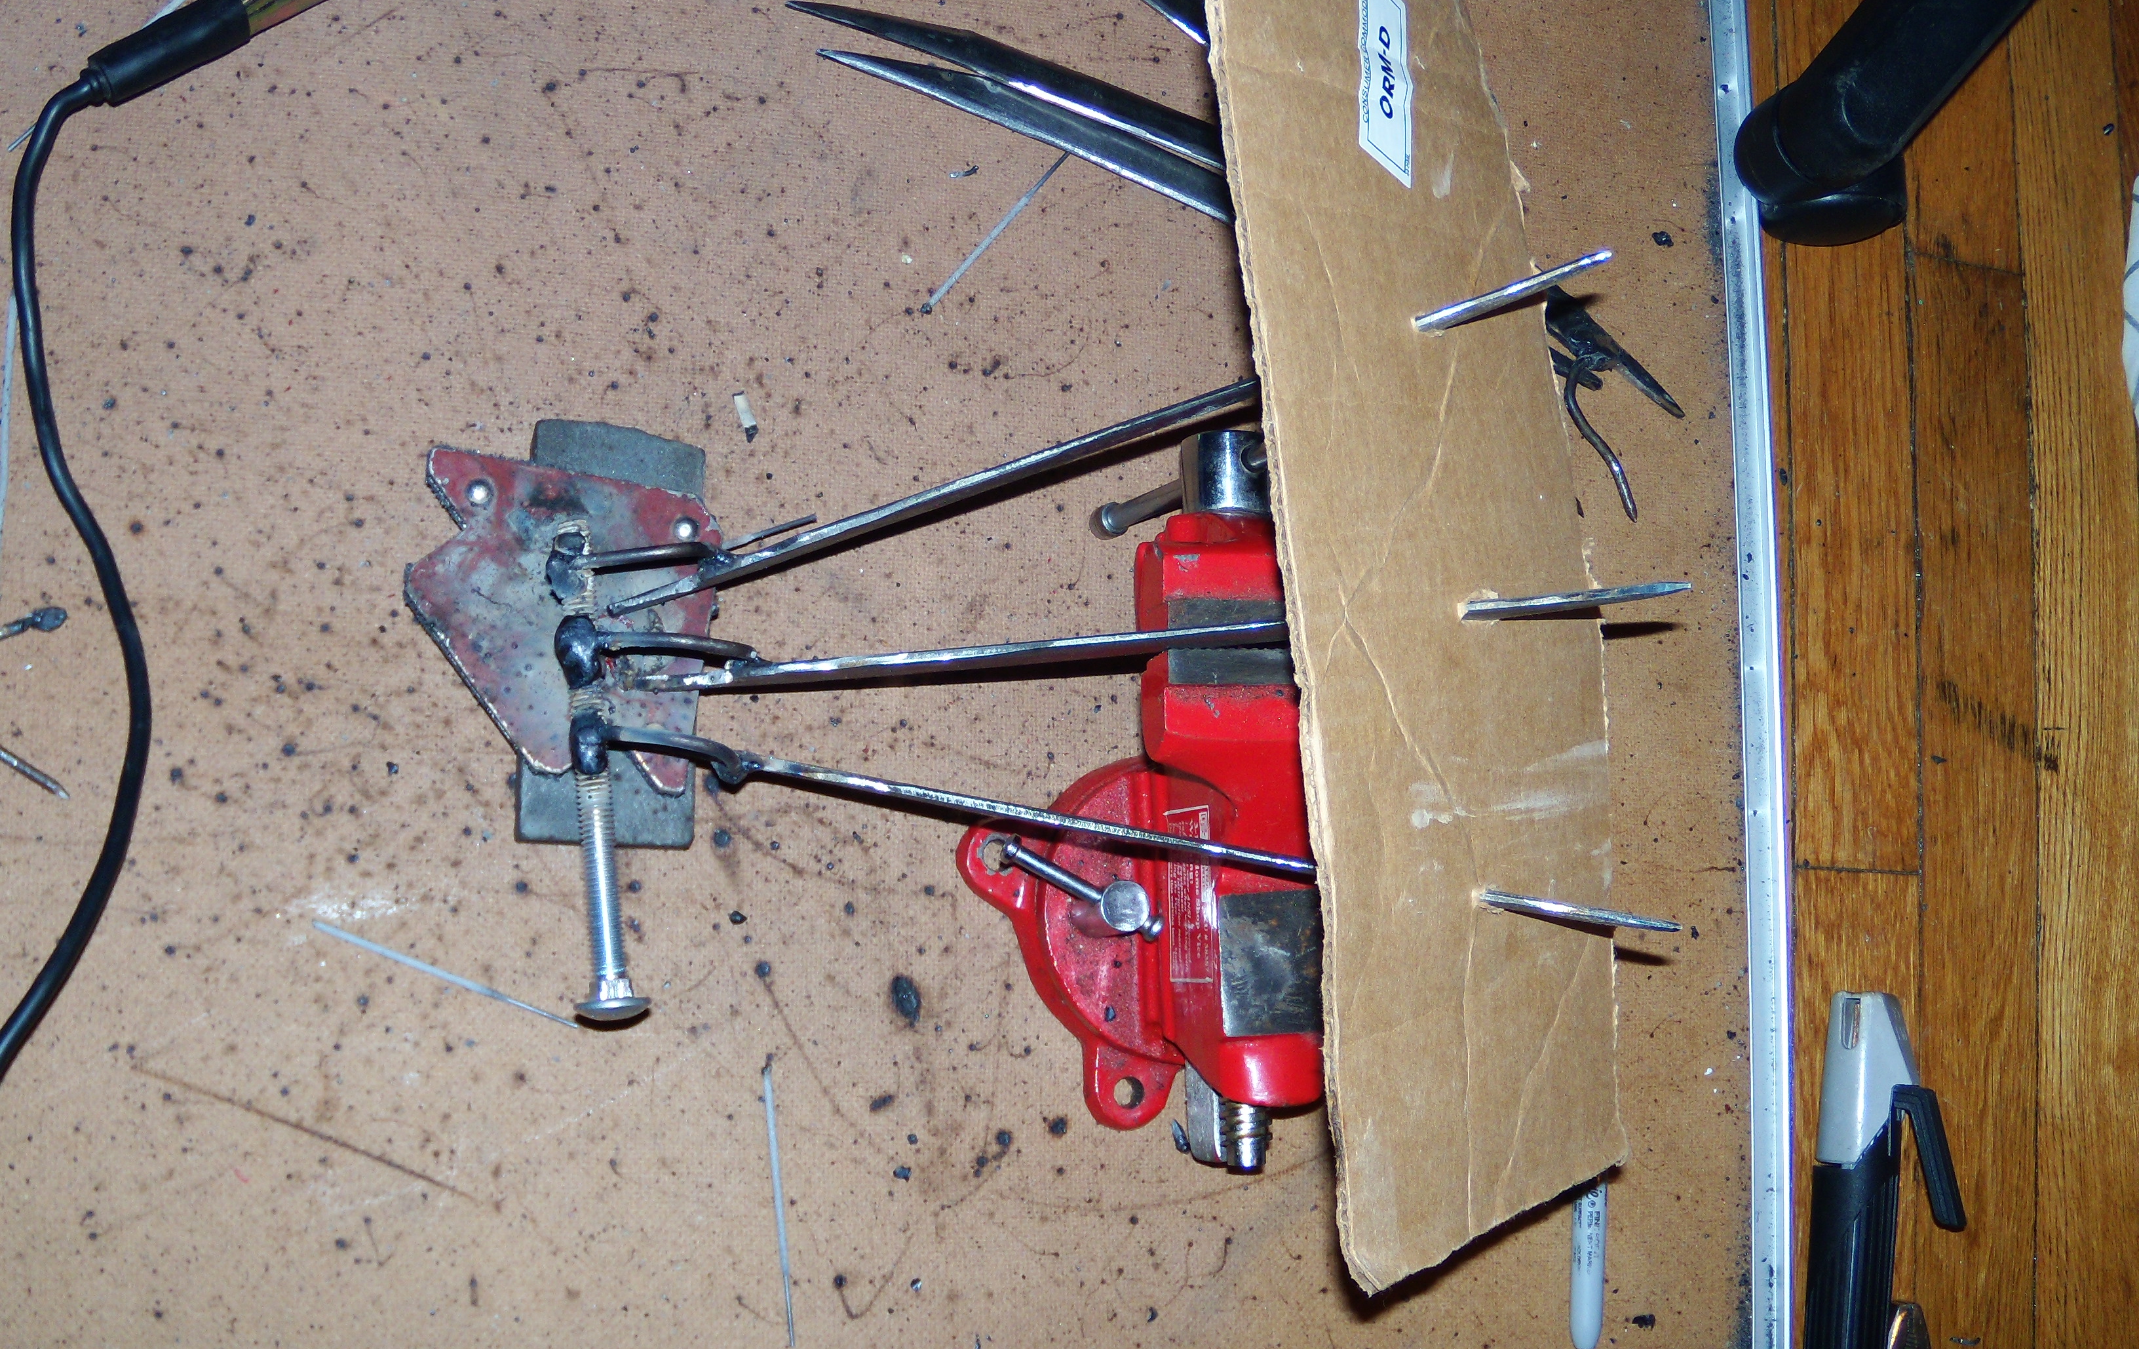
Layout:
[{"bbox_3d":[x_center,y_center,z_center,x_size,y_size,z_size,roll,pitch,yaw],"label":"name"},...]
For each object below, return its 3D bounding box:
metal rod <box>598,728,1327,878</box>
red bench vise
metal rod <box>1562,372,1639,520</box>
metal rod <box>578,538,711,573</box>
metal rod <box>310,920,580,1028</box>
[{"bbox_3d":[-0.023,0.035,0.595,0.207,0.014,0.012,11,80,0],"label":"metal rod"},{"bbox_3d":[0.042,0.035,0.631,0.132,0.122,0.205,2,83,-17],"label":"red bench vise"},{"bbox_3d":[0.178,-0.077,0.742,0.015,0.010,0.053,-20,90,-18],"label":"metal rod"},{"bbox_3d":[-0.114,-0.032,0.600,0.035,0.008,0.006,-7,85,-12],"label":"metal rod"},{"bbox_3d":[-0.173,0.084,0.619,0.078,0.002,0.002,24,77,-14],"label":"metal rod"}]

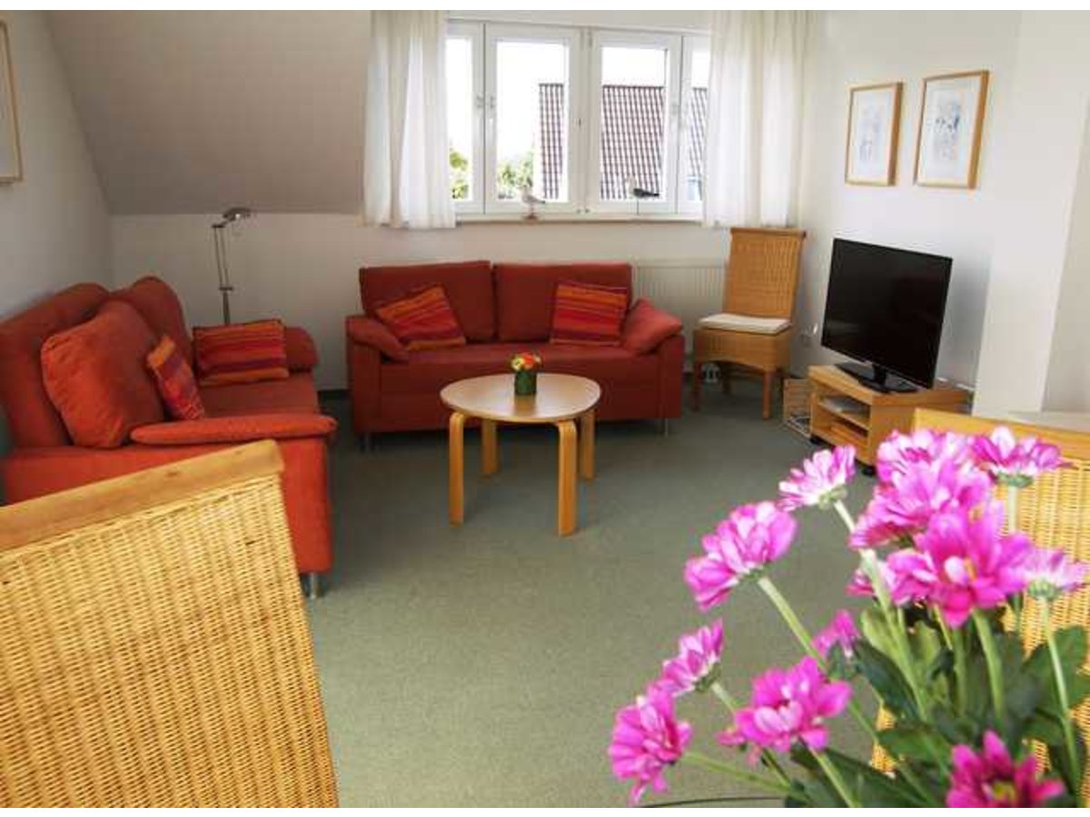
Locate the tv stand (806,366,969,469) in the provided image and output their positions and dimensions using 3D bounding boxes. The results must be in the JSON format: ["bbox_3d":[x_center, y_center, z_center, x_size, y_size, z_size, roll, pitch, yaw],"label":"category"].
[{"bbox_3d":[1.636,0.040,4.155,0.468,0.383,0.616,-2,14,-9],"label":"tv stand"}]

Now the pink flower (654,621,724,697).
[{"bbox_3d":[0.103,0.176,0.600,0.034,0.060,0.060,46,0,9],"label":"pink flower"}]

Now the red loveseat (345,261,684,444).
[{"bbox_3d":[-0.190,-0.332,4.667,1.700,0.840,0.920,-3,16,-11],"label":"red loveseat"}]

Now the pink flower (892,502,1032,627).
[{"bbox_3d":[0.265,0.099,0.540,0.086,0.068,0.056,9,18,27],"label":"pink flower"}]

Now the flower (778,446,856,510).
[{"bbox_3d":[0.212,0.053,0.660,0.061,0.036,0.061,-24,-12,0],"label":"flower"}]

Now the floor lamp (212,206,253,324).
[{"bbox_3d":[-1.725,-0.520,4.691,0.260,1.170,0.210,2,16,5],"label":"floor lamp"}]

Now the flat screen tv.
[{"bbox_3d":[1.569,-0.431,4.000,0.210,0.645,0.920,-3,17,-12],"label":"flat screen tv"}]

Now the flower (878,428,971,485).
[{"bbox_3d":[0.280,0.036,0.630,0.070,0.042,0.062,8,18,24],"label":"flower"}]

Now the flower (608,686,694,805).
[{"bbox_3d":[0.073,0.235,0.590,0.052,0.068,0.070,-2,16,-8],"label":"flower"}]

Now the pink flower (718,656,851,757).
[{"bbox_3d":[0.154,0.188,0.540,0.068,0.042,0.068,-10,46,11],"label":"pink flower"}]

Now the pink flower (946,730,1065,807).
[{"bbox_3d":[0.282,0.228,0.520,0.068,0.042,0.068,0,41,0],"label":"pink flower"}]

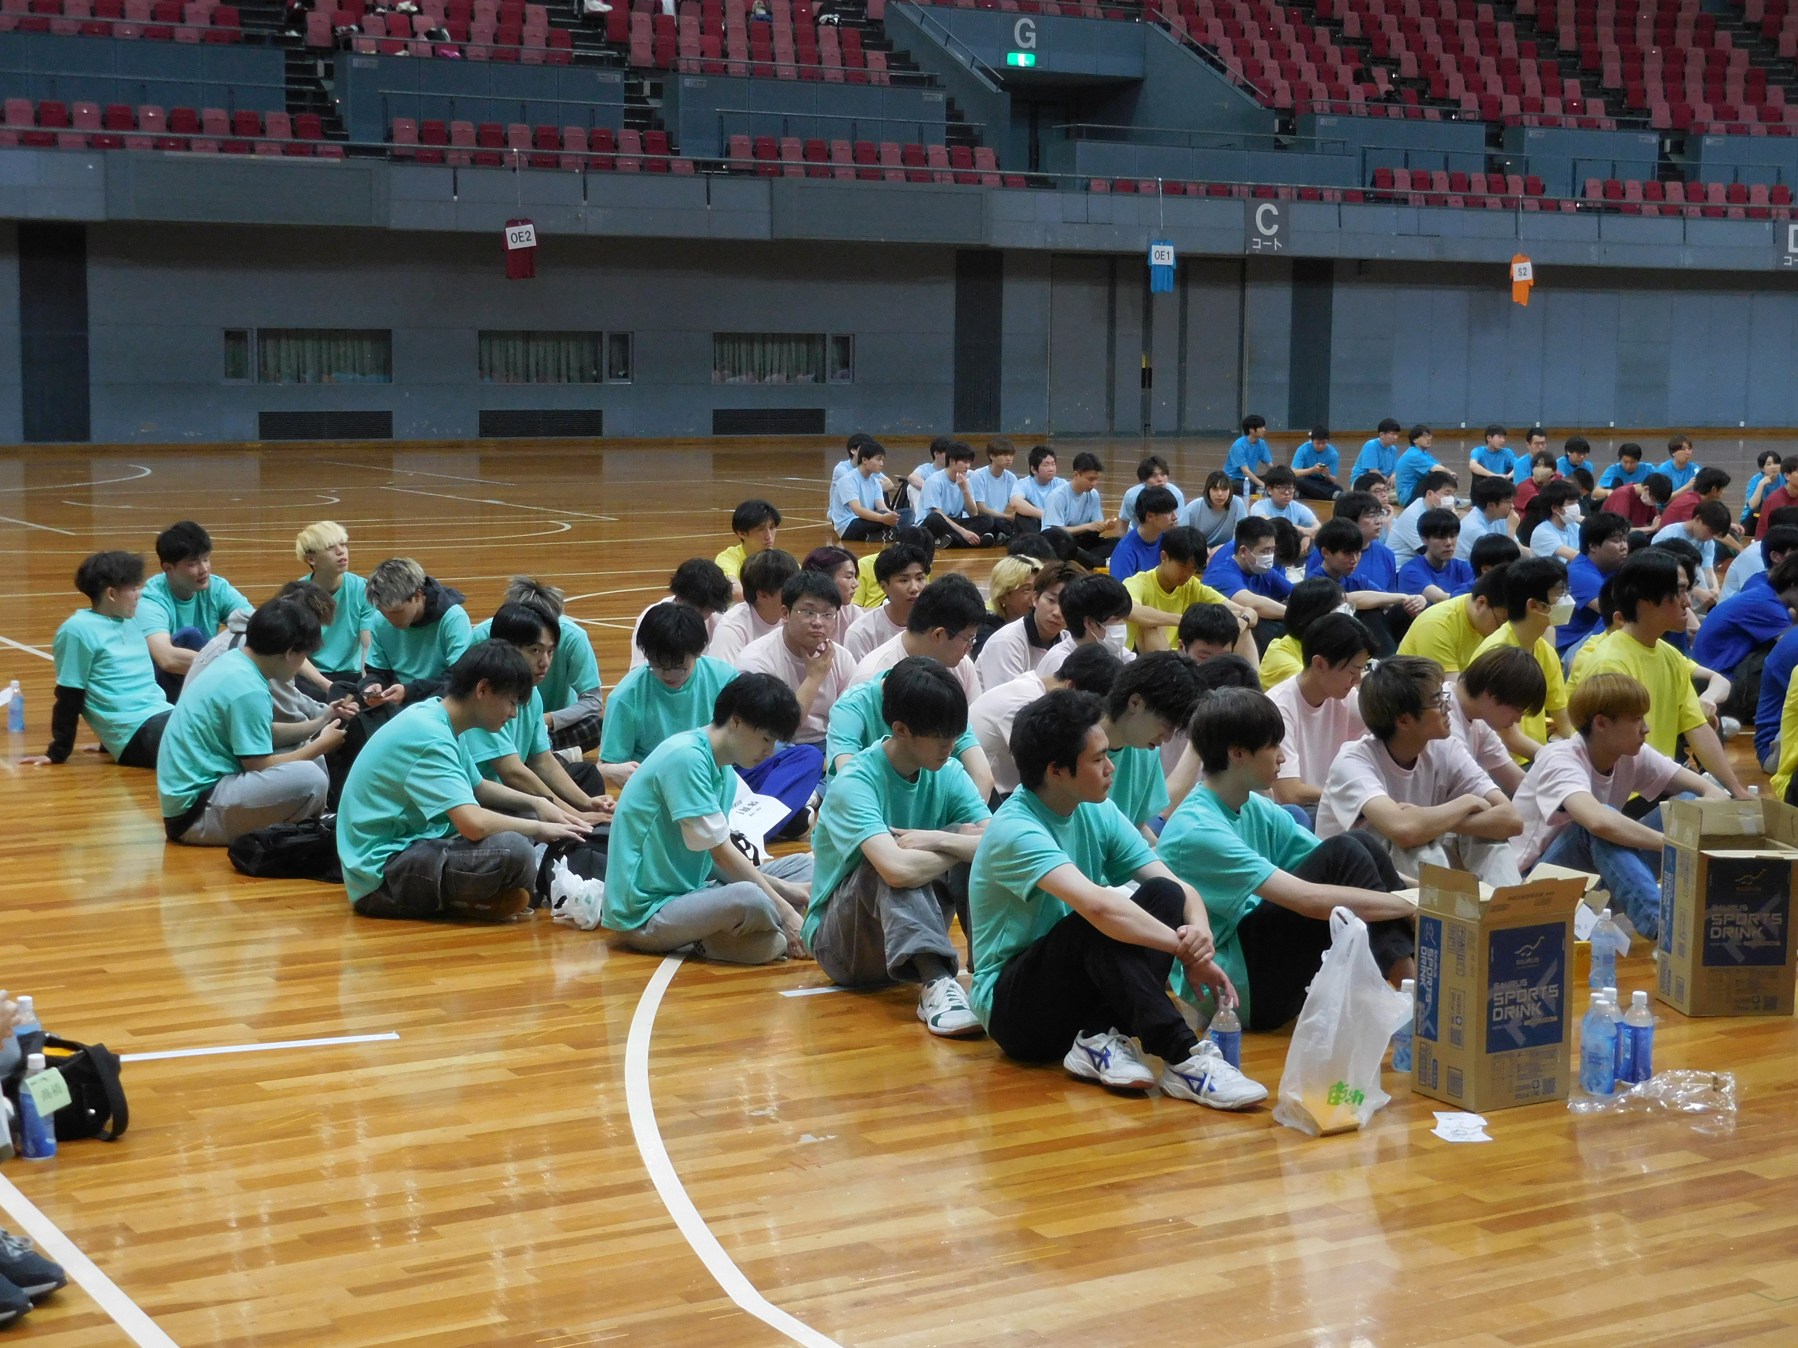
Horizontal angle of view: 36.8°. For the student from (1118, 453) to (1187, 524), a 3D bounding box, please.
[{"bbox_3d":[1.821,-1.159,19.400,0.550,0.830,0.750,-2,8,-18],"label":"student"}]

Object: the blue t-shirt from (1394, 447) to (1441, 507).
[{"bbox_3d":[5.136,-1.953,26.760,0.380,0.590,0.440,3,8,22],"label":"blue t-shirt"}]

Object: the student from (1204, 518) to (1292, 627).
[{"bbox_3d":[1.668,-0.274,12.361,0.550,0.840,0.740,-5,9,-40],"label":"student"}]

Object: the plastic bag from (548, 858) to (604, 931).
[{"bbox_3d":[-0.905,0.616,7.620,0.155,0.185,0.140,-1,7,-10],"label":"plastic bag"}]

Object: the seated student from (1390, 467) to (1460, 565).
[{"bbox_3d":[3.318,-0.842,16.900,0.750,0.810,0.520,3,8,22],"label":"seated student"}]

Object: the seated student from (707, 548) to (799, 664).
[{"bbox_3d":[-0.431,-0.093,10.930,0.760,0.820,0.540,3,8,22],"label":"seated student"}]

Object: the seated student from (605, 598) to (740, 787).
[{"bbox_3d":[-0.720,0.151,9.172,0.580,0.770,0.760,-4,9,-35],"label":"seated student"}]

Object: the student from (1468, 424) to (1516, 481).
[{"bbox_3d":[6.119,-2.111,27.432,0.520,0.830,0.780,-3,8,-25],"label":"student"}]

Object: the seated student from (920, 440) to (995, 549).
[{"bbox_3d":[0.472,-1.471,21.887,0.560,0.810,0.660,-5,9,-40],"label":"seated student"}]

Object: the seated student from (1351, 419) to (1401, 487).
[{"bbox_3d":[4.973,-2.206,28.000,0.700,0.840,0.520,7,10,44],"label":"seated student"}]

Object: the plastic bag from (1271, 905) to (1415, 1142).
[{"bbox_3d":[0.944,0.738,5.770,0.270,0.440,0.190,0,7,-8],"label":"plastic bag"}]

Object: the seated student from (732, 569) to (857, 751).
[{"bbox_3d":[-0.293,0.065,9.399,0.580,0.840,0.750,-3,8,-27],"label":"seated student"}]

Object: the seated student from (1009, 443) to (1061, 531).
[{"bbox_3d":[1.162,-1.316,20.849,0.750,0.850,0.560,7,10,43],"label":"seated student"}]

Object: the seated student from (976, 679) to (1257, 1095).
[{"bbox_3d":[0.499,0.479,6.313,0.820,0.860,0.510,7,9,41],"label":"seated student"}]

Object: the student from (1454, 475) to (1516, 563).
[{"bbox_3d":[3.960,-0.889,17.690,0.780,0.800,0.540,4,8,28],"label":"student"}]

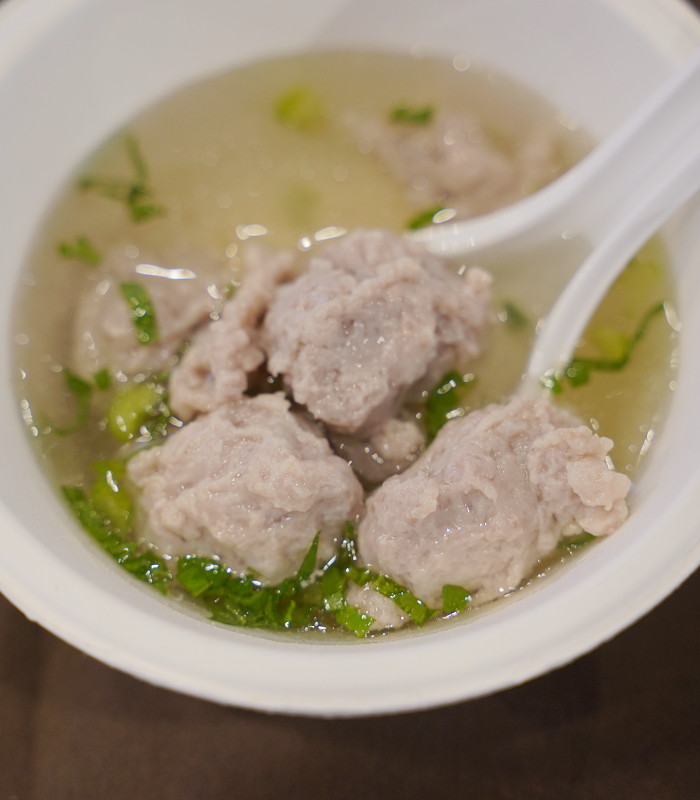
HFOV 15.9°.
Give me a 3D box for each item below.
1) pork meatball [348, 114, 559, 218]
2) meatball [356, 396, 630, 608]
[{"bbox_3d":[0.018,-0.039,0.420,0.034,0.023,0.024,-3,65,0],"label":"pork meatball"},{"bbox_3d":[0.022,0.016,0.381,0.040,0.028,0.032,-10,65,-3],"label":"meatball"}]

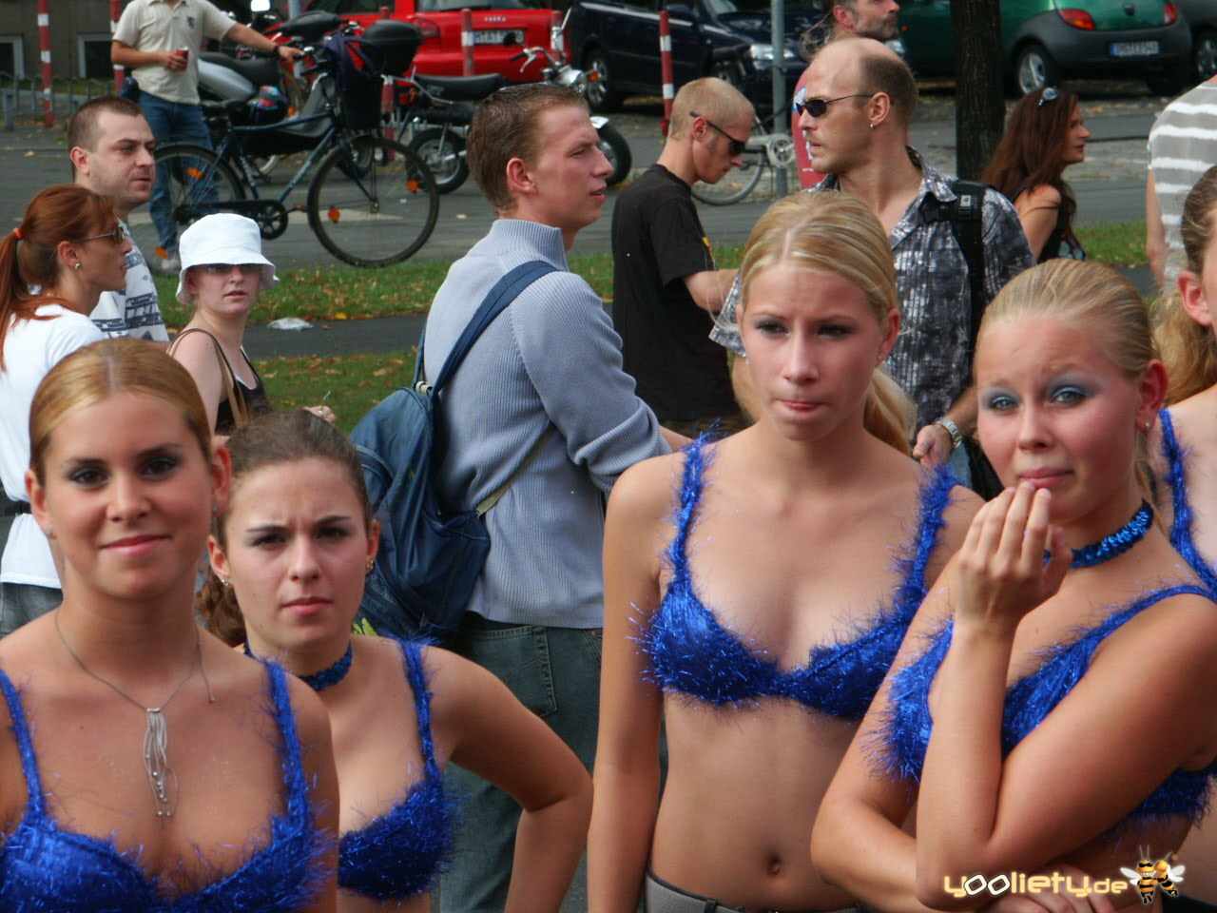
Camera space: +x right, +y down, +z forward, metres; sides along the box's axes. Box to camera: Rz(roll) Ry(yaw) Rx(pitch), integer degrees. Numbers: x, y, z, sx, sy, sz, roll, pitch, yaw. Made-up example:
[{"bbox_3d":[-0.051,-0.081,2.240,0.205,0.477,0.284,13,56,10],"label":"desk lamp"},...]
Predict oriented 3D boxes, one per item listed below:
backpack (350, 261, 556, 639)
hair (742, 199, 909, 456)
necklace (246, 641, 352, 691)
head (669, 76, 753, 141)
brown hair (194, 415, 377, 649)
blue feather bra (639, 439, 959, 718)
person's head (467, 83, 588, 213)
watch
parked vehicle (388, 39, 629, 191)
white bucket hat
[{"bbox_3d":[-0.250,-0.010,8.720,0.290,0.600,0.340,-6,7,-33],"label":"backpack"},{"bbox_3d":[0.204,-0.129,5.250,0.170,0.248,0.230,-1,6,15],"label":"hair"},{"bbox_3d":[-0.304,0.204,5.380,0.112,0.055,0.112,-2,6,-2],"label":"necklace"},{"bbox_3d":[0.223,-0.769,12.300,0.185,0.165,0.158,22,2,2],"label":"head"},{"bbox_3d":[-0.317,0.068,5.380,0.175,0.245,0.230,-7,3,-7],"label":"brown hair"},{"bbox_3d":[0.182,0.118,5.300,0.310,0.265,0.225,-1,6,10],"label":"blue feather bra"},{"bbox_3d":[-0.115,-0.484,8.800,0.230,0.235,0.170,-1,5,4],"label":"person's head"},{"bbox_3d":[0.565,-0.036,9.200,0.062,0.058,0.036,24,51,38],"label":"watch"},{"bbox_3d":[-0.624,-2.212,35.800,1.550,1.030,0.680,-3,6,-8],"label":"parked vehicle"},{"bbox_3d":[-0.863,-0.450,12.400,0.240,0.180,0.260,-5,-2,-14],"label":"white bucket hat"}]

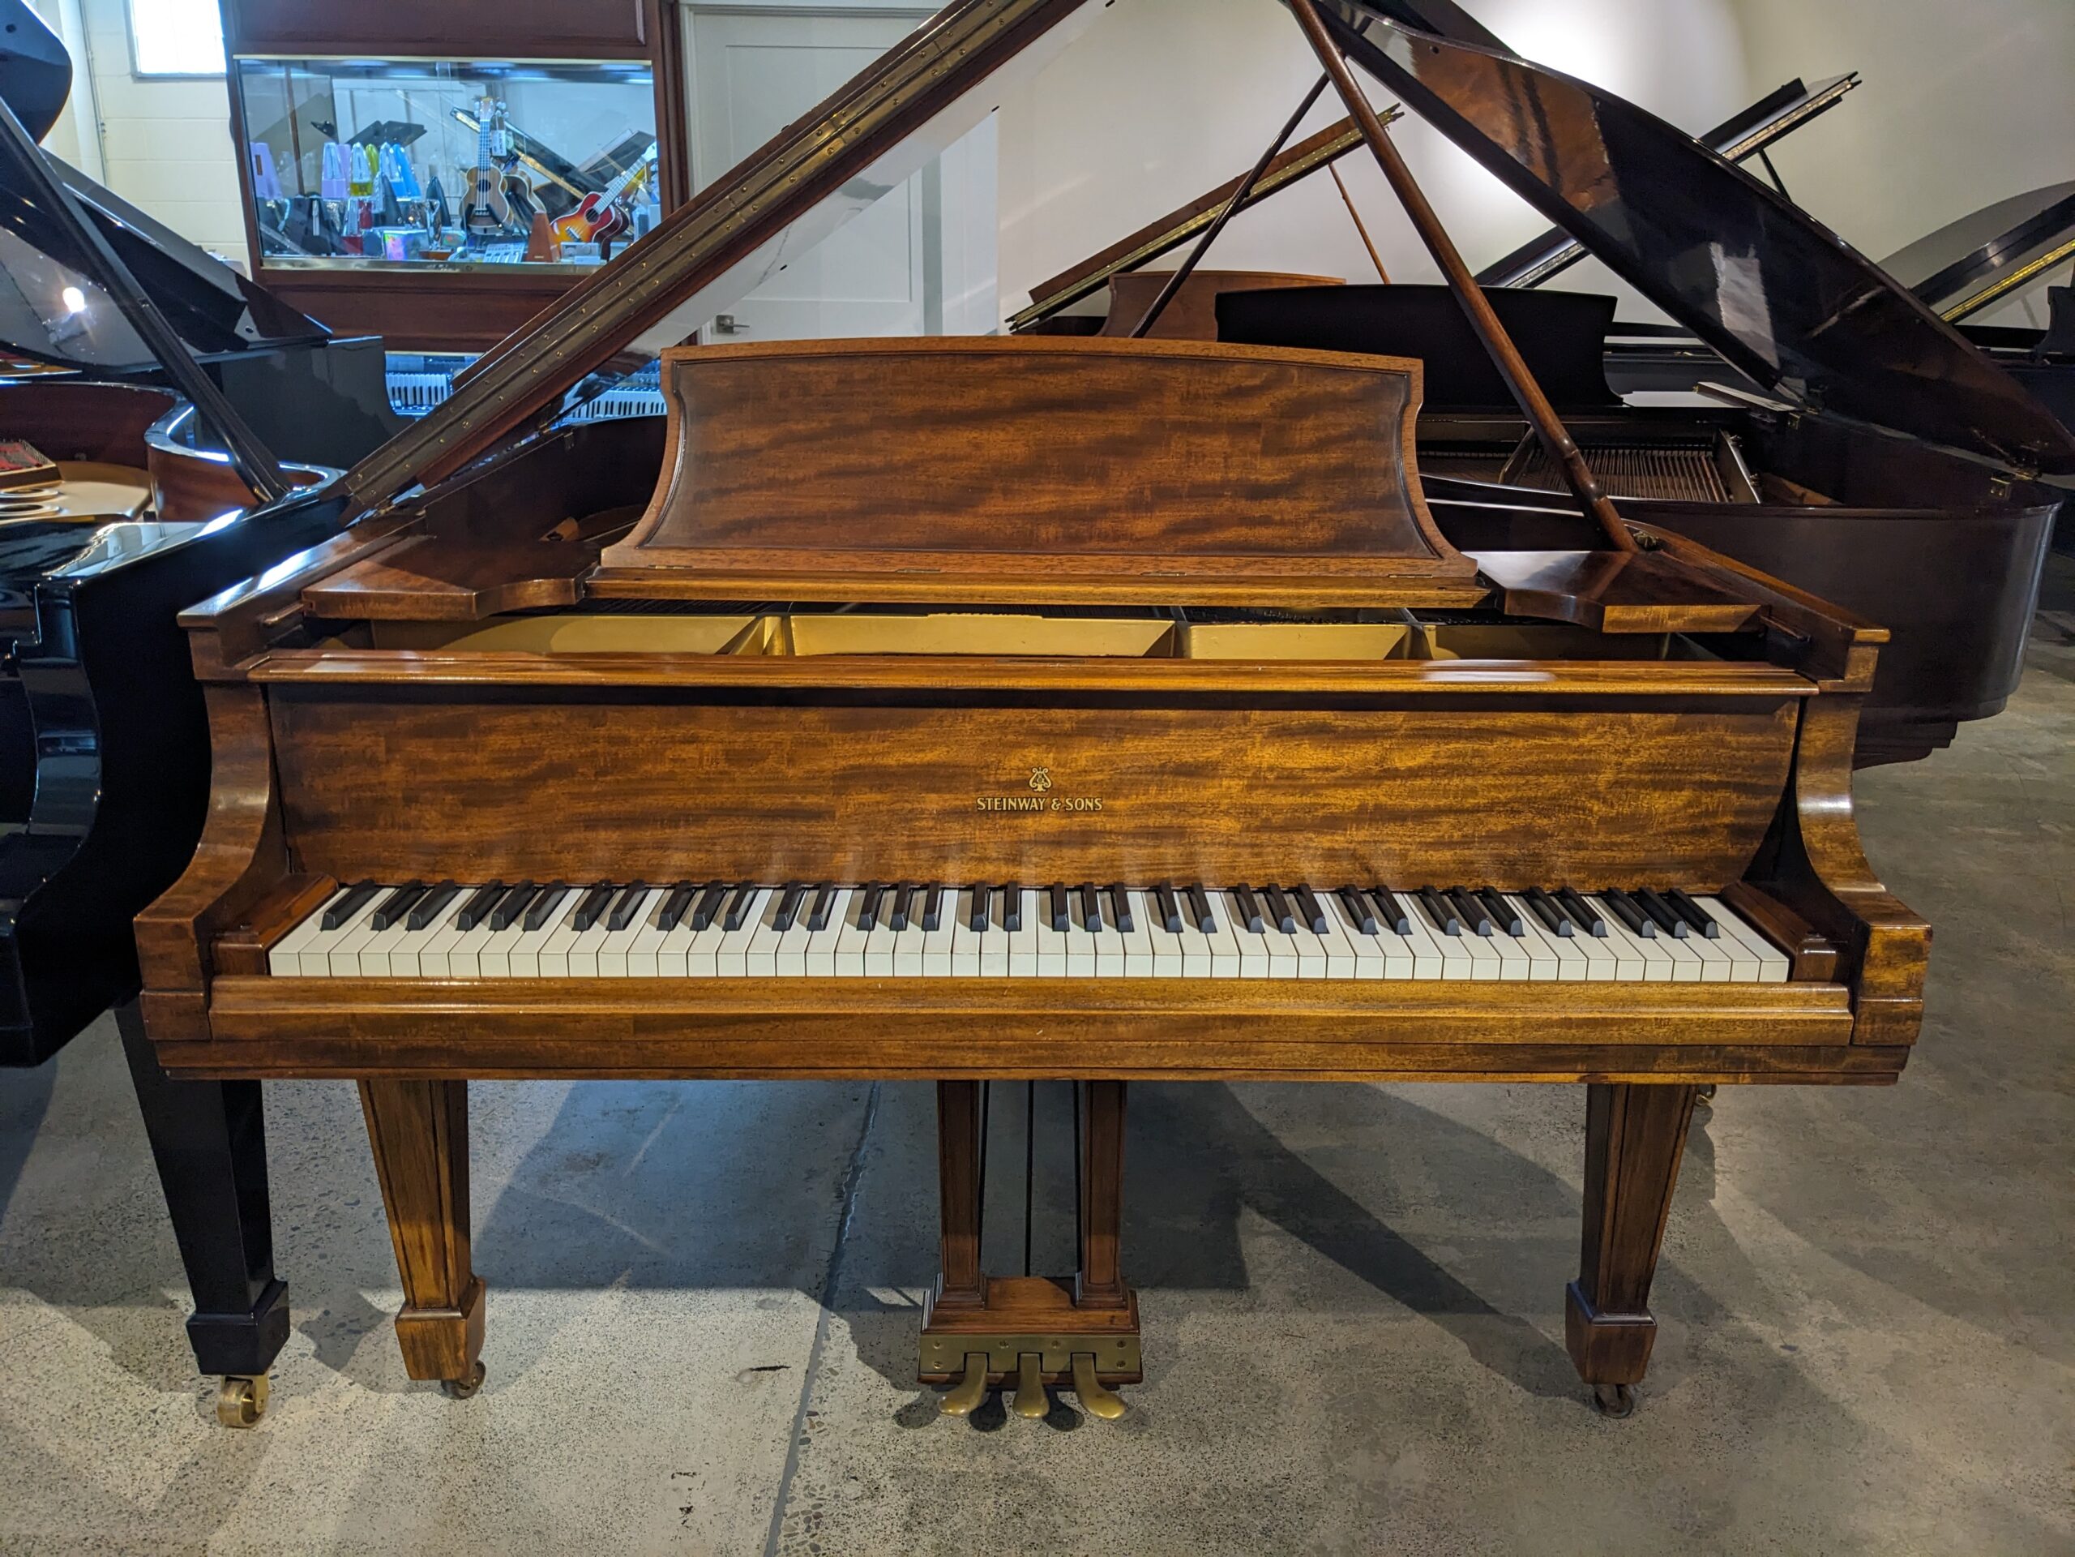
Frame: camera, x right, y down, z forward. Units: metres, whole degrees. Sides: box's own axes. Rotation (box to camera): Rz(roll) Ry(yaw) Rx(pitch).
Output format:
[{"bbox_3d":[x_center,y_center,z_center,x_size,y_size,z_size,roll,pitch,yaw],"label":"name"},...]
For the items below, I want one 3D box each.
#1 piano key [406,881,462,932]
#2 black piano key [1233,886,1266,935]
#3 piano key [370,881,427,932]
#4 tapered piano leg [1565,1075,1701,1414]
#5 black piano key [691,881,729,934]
[{"bbox_3d":[-0.516,0.106,1.382,0.013,0.013,0.094,0,16,-1],"label":"piano key"},{"bbox_3d":[0.184,0.112,1.400,0.013,0.013,0.094,0,16,-1],"label":"black piano key"},{"bbox_3d":[-0.544,0.107,1.381,0.013,0.013,0.094,0,16,-1],"label":"piano key"},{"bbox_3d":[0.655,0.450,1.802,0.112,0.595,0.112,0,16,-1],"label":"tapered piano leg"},{"bbox_3d":[-0.281,0.108,1.389,0.013,0.013,0.094,0,16,-1],"label":"black piano key"}]

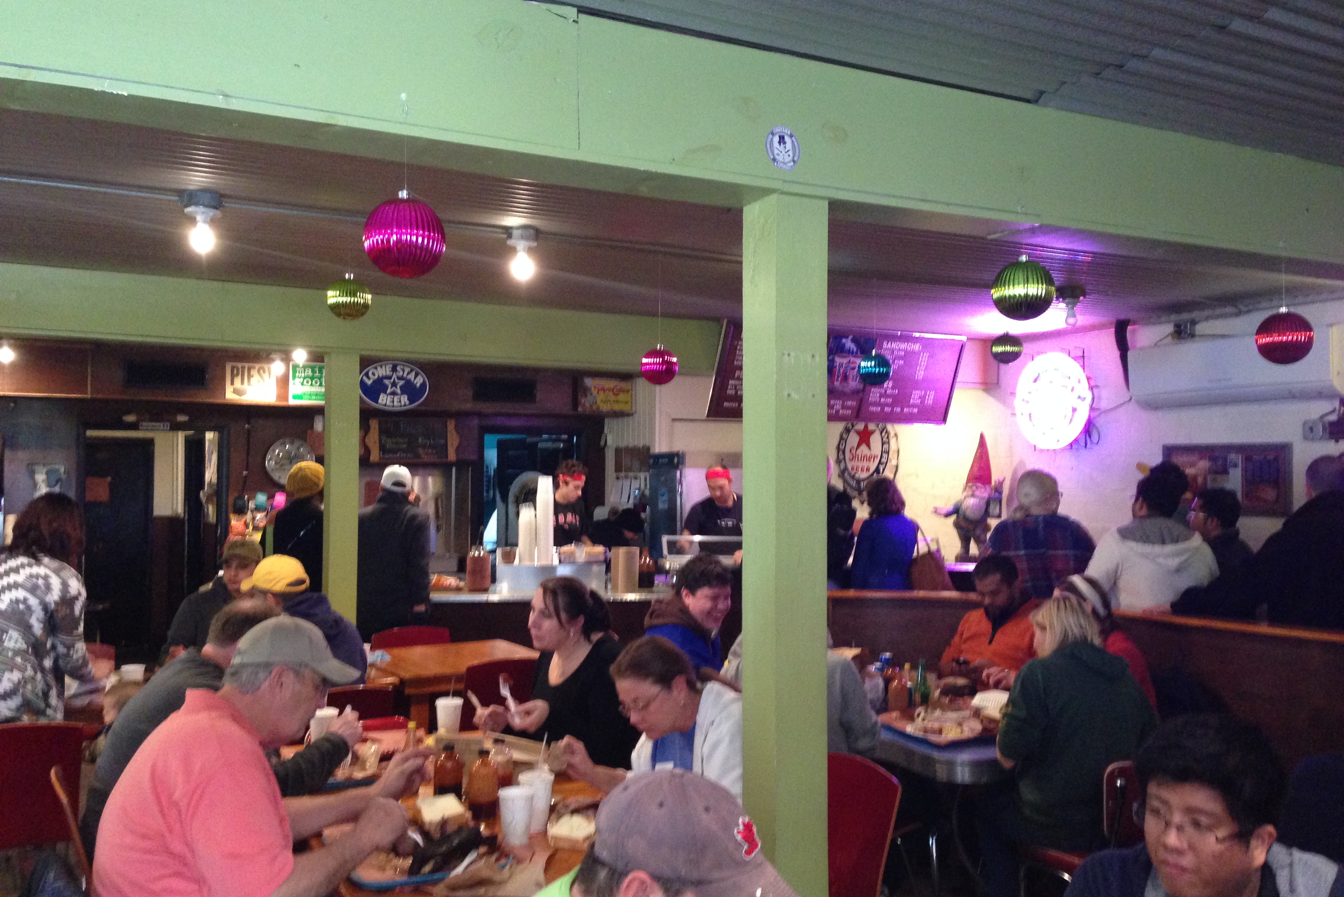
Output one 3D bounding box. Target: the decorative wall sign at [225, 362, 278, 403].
[{"bbox_3d":[-2.922,-0.461,8.900,0.337,0.270,0.020,1,-2,-27],"label":"decorative wall sign"}]

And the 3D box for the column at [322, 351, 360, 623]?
[{"bbox_3d":[-1.639,0.680,6.327,0.143,2.306,0.143,1,-2,-29],"label":"column"}]

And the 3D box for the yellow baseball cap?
[{"bbox_3d":[-1.472,0.467,4.750,0.265,0.148,0.180,-1,-2,35],"label":"yellow baseball cap"}]

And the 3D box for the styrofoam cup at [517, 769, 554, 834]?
[{"bbox_3d":[-0.332,0.874,3.173,0.090,0.142,0.090,0,-2,0],"label":"styrofoam cup"}]

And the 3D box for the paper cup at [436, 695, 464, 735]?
[{"bbox_3d":[-0.770,0.931,4.430,0.095,0.145,0.095,0,-2,0],"label":"paper cup"}]

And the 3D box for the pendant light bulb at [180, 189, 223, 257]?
[{"bbox_3d":[-1.466,-0.706,3.996,0.115,0.180,0.115,1,-2,-29],"label":"pendant light bulb"}]

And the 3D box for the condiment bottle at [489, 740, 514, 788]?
[{"bbox_3d":[-0.480,0.912,3.580,0.073,0.187,0.073,1,-2,-28],"label":"condiment bottle"}]

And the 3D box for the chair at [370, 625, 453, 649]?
[{"bbox_3d":[-1.391,1.447,7.143,0.460,0.830,0.520,1,-2,-29],"label":"chair"}]

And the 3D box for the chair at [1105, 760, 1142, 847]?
[{"bbox_3d":[1.388,1.326,4.081,0.450,0.820,0.500,1,-2,-29],"label":"chair"}]

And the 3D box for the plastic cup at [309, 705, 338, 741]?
[{"bbox_3d":[-1.124,0.918,4.150,0.092,0.155,0.092,0,-2,0],"label":"plastic cup"}]

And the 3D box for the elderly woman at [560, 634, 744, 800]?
[{"bbox_3d":[-0.057,1.084,3.245,0.750,1.230,0.520,2,-2,-35],"label":"elderly woman"}]

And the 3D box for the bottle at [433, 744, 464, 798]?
[{"bbox_3d":[-0.582,0.865,3.355,0.077,0.168,0.077,1,-2,-29],"label":"bottle"}]

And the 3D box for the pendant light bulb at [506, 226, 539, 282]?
[{"bbox_3d":[-0.526,-0.684,4.486,0.110,0.180,0.110,0,-2,0],"label":"pendant light bulb"}]

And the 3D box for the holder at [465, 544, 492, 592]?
[{"bbox_3d":[-1.003,0.619,6.650,0.130,0.245,0.130,0,-2,0],"label":"holder"}]

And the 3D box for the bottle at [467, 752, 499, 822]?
[{"bbox_3d":[-0.496,0.889,3.380,0.077,0.185,0.077,0,-2,0],"label":"bottle"}]

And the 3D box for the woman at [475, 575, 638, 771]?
[{"bbox_3d":[-0.435,1.091,4.120,0.720,1.340,0.500,1,-2,-28],"label":"woman"}]

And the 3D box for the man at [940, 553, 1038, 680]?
[{"bbox_3d":[1.338,1.105,5.216,0.550,1.340,0.750,0,-2,14],"label":"man"}]

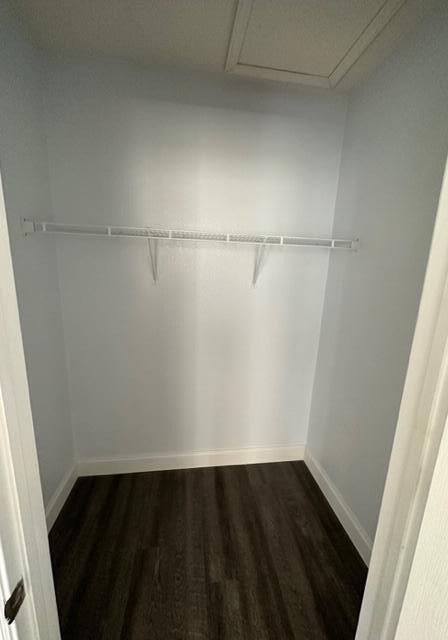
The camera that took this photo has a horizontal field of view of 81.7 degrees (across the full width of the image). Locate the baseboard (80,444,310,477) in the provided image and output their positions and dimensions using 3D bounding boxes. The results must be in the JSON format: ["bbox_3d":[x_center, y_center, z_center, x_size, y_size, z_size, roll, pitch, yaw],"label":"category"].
[{"bbox_3d":[-0.189,1.023,1.888,1.644,0.132,0.018,1,12,-8],"label":"baseboard"}]

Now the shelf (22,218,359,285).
[{"bbox_3d":[-0.113,-0.333,1.447,1.654,0.300,0.310,1,12,-8],"label":"shelf"}]

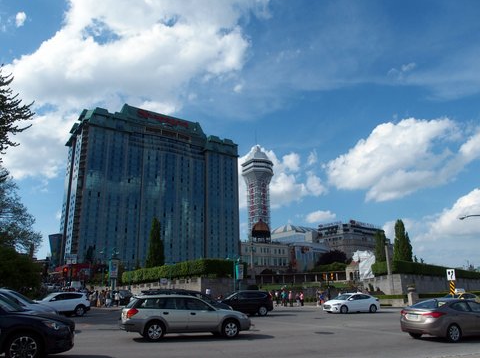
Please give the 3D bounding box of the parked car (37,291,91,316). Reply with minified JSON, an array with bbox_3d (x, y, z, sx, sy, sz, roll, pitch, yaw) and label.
[{"bbox_3d":[-12.660,8.630,26.746,1.845,1.680,4.570,-15,-21,40],"label":"parked car"}]

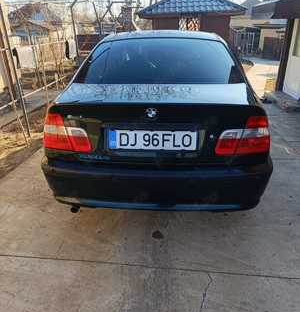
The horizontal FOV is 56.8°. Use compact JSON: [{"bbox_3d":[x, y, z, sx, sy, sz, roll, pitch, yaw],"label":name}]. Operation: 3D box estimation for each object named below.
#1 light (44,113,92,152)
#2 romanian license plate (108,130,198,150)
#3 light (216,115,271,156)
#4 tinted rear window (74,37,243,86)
[{"bbox_3d":[-0.543,-0.163,1.799,0.385,0.230,0.180,7,26,17],"label":"light"},{"bbox_3d":[0.014,-0.096,1.637,0.520,0.112,0.012,1,17,4],"label":"romanian license plate"},{"bbox_3d":[0.590,-0.143,1.719,0.385,0.230,0.180,-5,25,-9],"label":"light"},{"bbox_3d":[0.073,-0.801,2.300,1.280,0.110,0.710,1,49,4],"label":"tinted rear window"}]

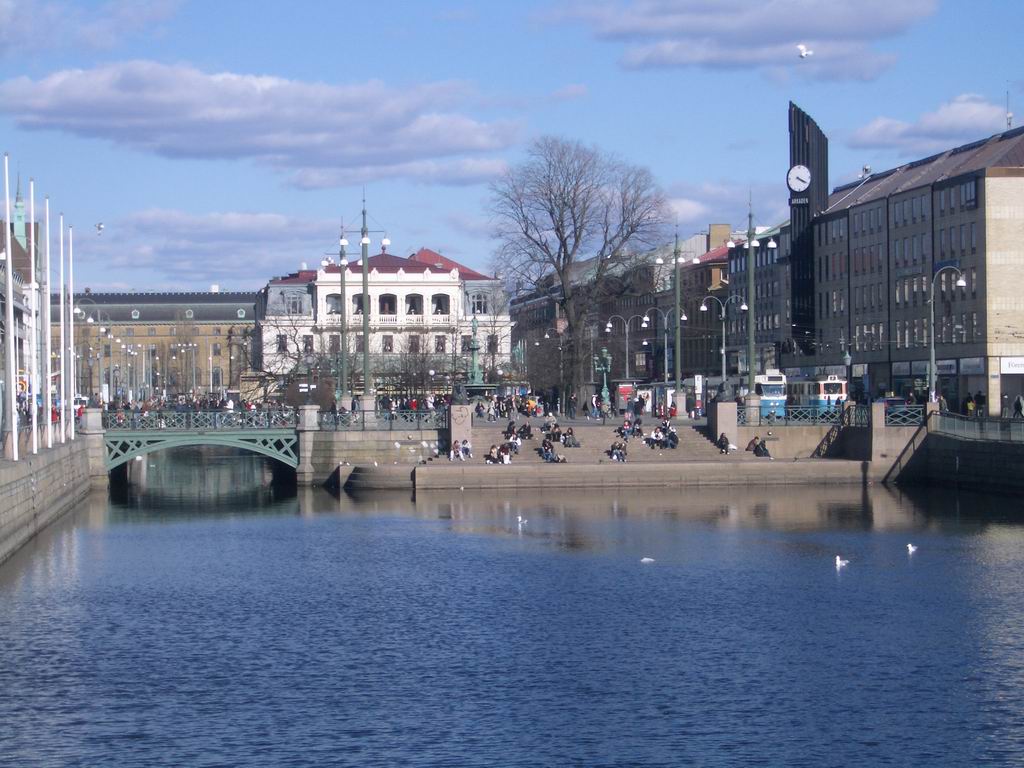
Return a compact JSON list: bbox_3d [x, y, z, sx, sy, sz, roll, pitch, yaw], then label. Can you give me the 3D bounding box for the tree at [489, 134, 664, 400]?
[{"bbox_3d":[5.007,-8.094,196.000,13.200,21.100,12.500,0,0,-6],"label":"tree"}]

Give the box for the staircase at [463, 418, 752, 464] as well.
[{"bbox_3d":[5.245,3.207,141.500,15.700,1.950,7.000,0,0,-6],"label":"staircase"}]

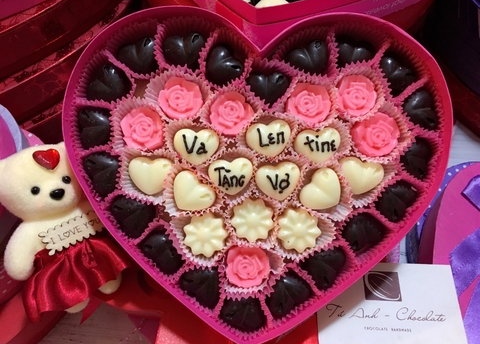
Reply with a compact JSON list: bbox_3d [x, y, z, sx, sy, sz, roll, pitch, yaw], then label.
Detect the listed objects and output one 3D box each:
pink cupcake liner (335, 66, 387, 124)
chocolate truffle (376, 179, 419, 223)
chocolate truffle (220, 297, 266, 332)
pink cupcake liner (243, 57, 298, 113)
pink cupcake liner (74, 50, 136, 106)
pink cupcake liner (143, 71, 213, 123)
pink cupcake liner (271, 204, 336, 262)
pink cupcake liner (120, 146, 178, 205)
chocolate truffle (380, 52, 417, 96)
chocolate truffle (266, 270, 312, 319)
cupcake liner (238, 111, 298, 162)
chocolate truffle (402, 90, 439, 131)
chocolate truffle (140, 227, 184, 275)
[{"bbox_3d":[0.074,-0.047,0.254,0.034,0.018,0.035,0,83,1],"label":"pink cupcake liner"},{"bbox_3d":[0.098,0.018,0.248,0.028,0.015,0.027,-40,85,-4],"label":"chocolate truffle"},{"bbox_3d":[0.003,0.087,0.250,0.028,0.015,0.026,12,87,3],"label":"chocolate truffle"},{"bbox_3d":[0.019,-0.053,0.257,0.034,0.018,0.034,0,86,3],"label":"pink cupcake liner"},{"bbox_3d":[-0.084,-0.058,0.262,0.038,0.018,0.035,0,86,3],"label":"pink cupcake liner"},{"bbox_3d":[-0.035,-0.043,0.239,0.037,0.018,0.032,0,84,0],"label":"pink cupcake liner"},{"bbox_3d":[0.038,0.037,0.244,0.037,0.018,0.036,0,83,1],"label":"pink cupcake liner"},{"bbox_3d":[-0.055,0.004,0.249,0.035,0.018,0.035,0,83,1],"label":"pink cupcake liner"},{"bbox_3d":[0.094,-0.058,0.242,0.025,0.015,0.026,-45,86,-4],"label":"chocolate truffle"},{"bbox_3d":[0.031,0.076,0.249,0.028,0.015,0.026,-39,85,0],"label":"chocolate truffle"},{"bbox_3d":[0.018,-0.021,0.255,0.036,0.018,0.031,0,86,3],"label":"cupcake liner"},{"bbox_3d":[0.114,-0.039,0.253,0.026,0.015,0.028,-12,86,2],"label":"chocolate truffle"},{"bbox_3d":[-0.049,0.049,0.246,0.027,0.015,0.028,-40,85,-4],"label":"chocolate truffle"}]

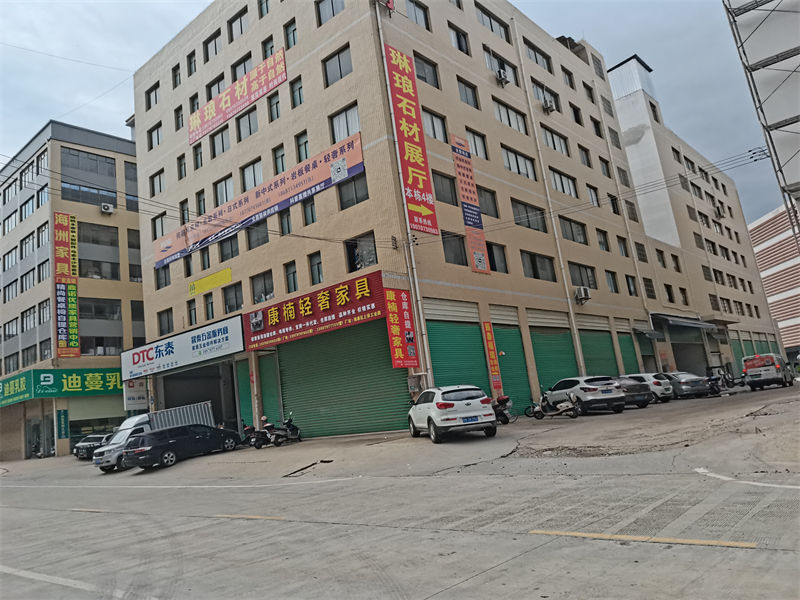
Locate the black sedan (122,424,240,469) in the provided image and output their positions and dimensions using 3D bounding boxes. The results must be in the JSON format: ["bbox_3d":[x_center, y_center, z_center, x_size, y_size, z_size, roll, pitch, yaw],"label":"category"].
[{"bbox_3d":[-9.137,6.190,25.843,1.800,1.560,4.750,-17,-12,37],"label":"black sedan"}]

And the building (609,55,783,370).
[{"bbox_3d":[31.887,-4.713,76.185,17.000,32.357,36.309,-17,-14,40],"label":"building"}]

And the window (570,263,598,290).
[{"bbox_3d":[11.457,-1.497,37.767,0.200,1.500,3.750,-17,-14,39],"label":"window"}]

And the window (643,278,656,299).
[{"bbox_3d":[19.798,-0.912,47.598,0.150,1.580,2.072,-17,-15,39],"label":"window"}]

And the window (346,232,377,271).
[{"bbox_3d":[-1.645,-2.081,26.380,1.820,1.480,0.200,-16,-14,37],"label":"window"}]

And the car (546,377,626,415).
[{"bbox_3d":[8.051,4.267,26.586,1.830,1.600,4.380,-6,-11,-11],"label":"car"}]

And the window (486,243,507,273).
[{"bbox_3d":[4.866,-2.049,30.303,0.200,1.520,1.750,-17,-14,39],"label":"window"}]

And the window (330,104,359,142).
[{"bbox_3d":[-2.565,-8.224,28.010,1.787,1.467,0.150,-17,-14,38],"label":"window"}]

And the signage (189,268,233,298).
[{"bbox_3d":[-11.399,-1.045,35.930,4.471,0.840,0.070,-16,-14,39],"label":"signage"}]

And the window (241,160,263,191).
[{"bbox_3d":[-7.772,-6.583,31.853,1.891,1.442,0.200,-15,-13,38],"label":"window"}]

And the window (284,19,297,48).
[{"bbox_3d":[-5.832,-14.297,32.382,0.914,1.531,0.150,-16,-14,39],"label":"window"}]

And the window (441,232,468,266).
[{"bbox_3d":[2.475,-2.292,27.613,0.200,1.520,1.800,-17,-14,39],"label":"window"}]

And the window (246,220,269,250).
[{"bbox_3d":[-7.341,-3.477,31.279,1.850,1.484,0.200,-15,-13,38],"label":"window"}]

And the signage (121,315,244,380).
[{"bbox_3d":[-13.235,3.044,35.578,13.363,1.872,0.250,-17,-14,38],"label":"signage"}]

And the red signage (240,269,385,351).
[{"bbox_3d":[-4.398,0.718,28.436,9.799,2.024,0.250,-17,-14,38],"label":"red signage"}]

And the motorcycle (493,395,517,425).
[{"bbox_3d":[3.681,4.424,23.898,0.700,1.120,1.850,0,-13,-33],"label":"motorcycle"}]

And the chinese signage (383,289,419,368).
[{"bbox_3d":[0.120,1.172,24.882,0.060,3.322,1.630,-17,-14,40],"label":"chinese signage"}]

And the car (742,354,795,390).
[{"bbox_3d":[21.700,4.220,35.300,1.690,1.960,4.500,-16,-14,38],"label":"car"}]

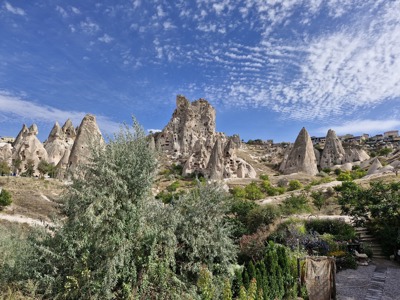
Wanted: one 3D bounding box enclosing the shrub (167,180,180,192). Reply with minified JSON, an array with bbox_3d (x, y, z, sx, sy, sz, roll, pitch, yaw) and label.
[{"bbox_3d":[-5.380,7.420,54.000,2.790,2.440,2.650,0,-5,0],"label":"shrub"}]

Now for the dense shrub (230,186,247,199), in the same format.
[{"bbox_3d":[6.520,7.200,45.000,2.650,2.030,2.520,0,-5,0],"label":"dense shrub"}]

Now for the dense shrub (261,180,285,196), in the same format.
[{"bbox_3d":[13.370,7.100,49.000,4.340,2.950,4.120,0,-5,0],"label":"dense shrub"}]

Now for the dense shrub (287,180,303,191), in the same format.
[{"bbox_3d":[19.550,7.350,55.000,3.240,2.070,3.080,0,-5,0],"label":"dense shrub"}]

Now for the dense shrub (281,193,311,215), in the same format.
[{"bbox_3d":[10.420,5.840,29.000,3.210,2.400,3.050,0,-5,0],"label":"dense shrub"}]

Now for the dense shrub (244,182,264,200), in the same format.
[{"bbox_3d":[9.230,7.030,45.000,3.320,3.050,3.150,0,-5,0],"label":"dense shrub"}]

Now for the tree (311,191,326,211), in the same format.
[{"bbox_3d":[13.370,5.700,30.000,1.770,2.260,1.680,0,-5,0],"label":"tree"}]

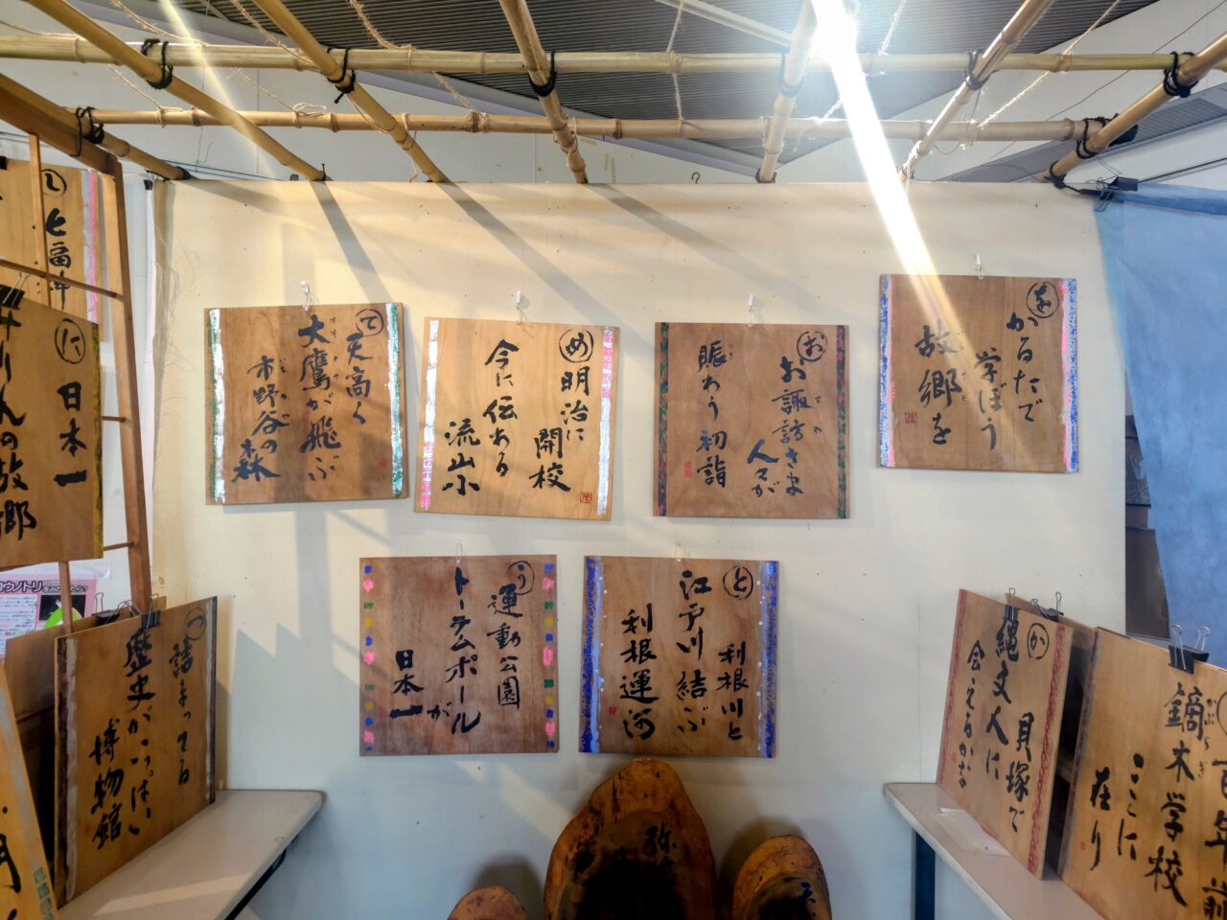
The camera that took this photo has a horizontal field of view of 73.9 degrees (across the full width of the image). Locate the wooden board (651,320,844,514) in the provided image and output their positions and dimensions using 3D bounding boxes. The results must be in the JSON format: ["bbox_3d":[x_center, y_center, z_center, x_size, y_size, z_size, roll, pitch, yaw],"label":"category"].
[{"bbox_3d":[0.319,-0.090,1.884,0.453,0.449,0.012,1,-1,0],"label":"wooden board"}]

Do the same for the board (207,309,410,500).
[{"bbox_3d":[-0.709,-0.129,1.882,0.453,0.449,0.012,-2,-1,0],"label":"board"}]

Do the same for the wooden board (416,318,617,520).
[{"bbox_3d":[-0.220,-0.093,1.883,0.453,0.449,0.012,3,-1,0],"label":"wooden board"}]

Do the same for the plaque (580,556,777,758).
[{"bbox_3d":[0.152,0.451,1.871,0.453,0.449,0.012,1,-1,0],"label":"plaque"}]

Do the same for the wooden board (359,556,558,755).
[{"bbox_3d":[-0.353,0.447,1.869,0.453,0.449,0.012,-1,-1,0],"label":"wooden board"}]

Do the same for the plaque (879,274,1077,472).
[{"bbox_3d":[0.842,-0.200,1.888,0.453,0.449,0.012,1,-1,0],"label":"plaque"}]

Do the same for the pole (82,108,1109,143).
[{"bbox_3d":[-0.013,-0.680,1.655,2.115,0.040,0.040,0,-1,-2],"label":"pole"}]

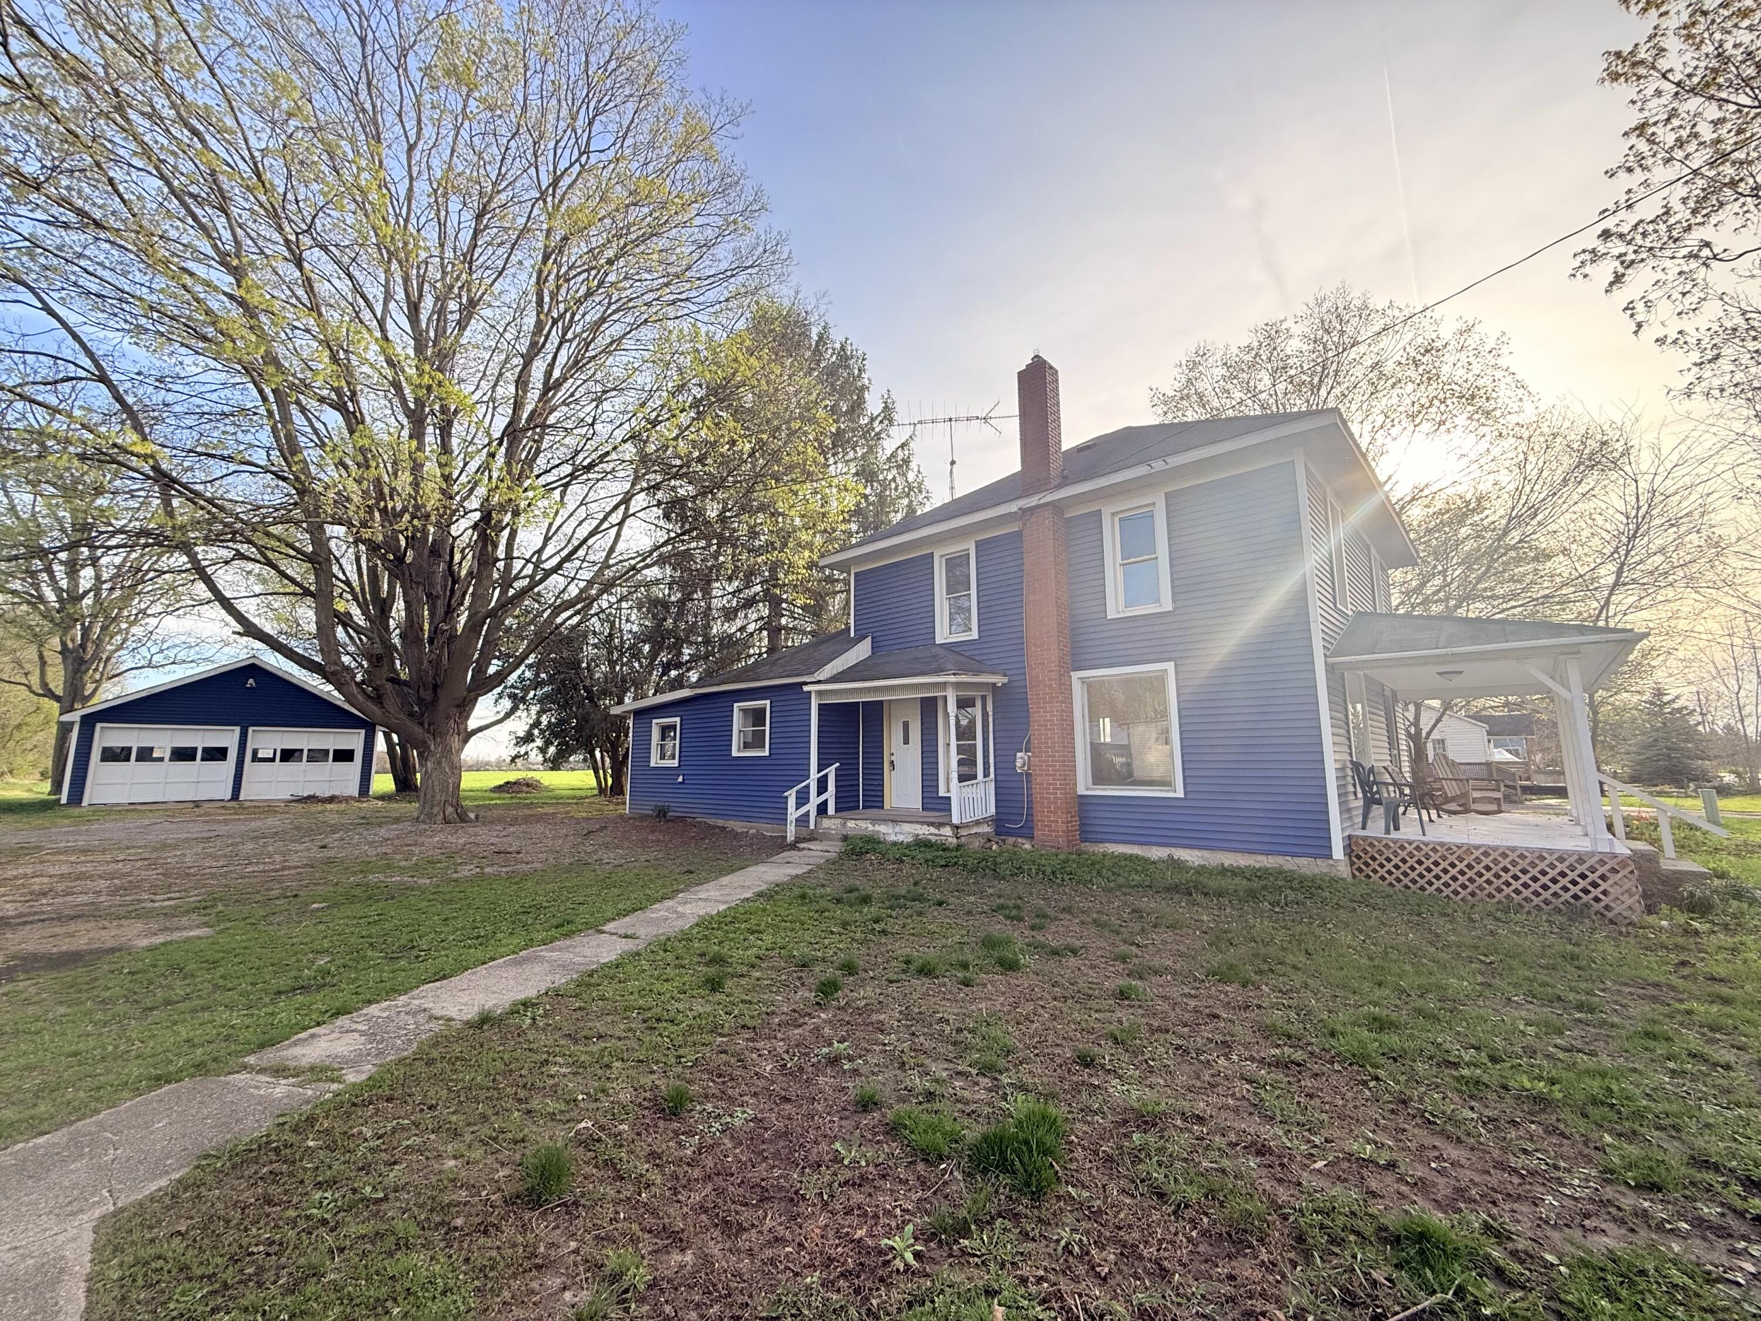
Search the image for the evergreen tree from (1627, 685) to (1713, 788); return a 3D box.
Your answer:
[{"bbox_3d":[53.263,5.203,48.546,4.200,7.200,4.200,8,-12,-42],"label":"evergreen tree"}]

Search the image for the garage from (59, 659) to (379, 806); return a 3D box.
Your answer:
[{"bbox_3d":[-21.406,2.371,23.730,7.251,4.328,7.200,8,-12,-43],"label":"garage"}]

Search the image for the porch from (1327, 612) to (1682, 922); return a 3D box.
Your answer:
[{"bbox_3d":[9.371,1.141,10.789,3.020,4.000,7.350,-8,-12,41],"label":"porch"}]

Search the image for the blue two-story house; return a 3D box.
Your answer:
[{"bbox_3d":[3.340,-0.464,15.623,17.250,8.350,10.250,-8,-12,41],"label":"blue two-story house"}]

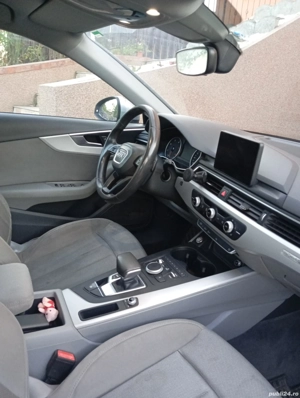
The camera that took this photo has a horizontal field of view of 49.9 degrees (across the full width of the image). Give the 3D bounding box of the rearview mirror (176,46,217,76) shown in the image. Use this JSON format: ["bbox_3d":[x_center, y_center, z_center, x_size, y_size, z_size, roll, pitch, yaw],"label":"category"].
[{"bbox_3d":[0.104,-0.325,0.765,0.038,0.064,0.228,-6,22,-10],"label":"rearview mirror"}]

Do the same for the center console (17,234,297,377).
[{"bbox_3d":[0.001,0.281,0.940,0.780,0.260,0.240,-7,22,-23],"label":"center console"}]

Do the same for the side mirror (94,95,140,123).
[{"bbox_3d":[-0.166,-0.448,1.623,0.135,0.133,0.220,-15,26,-37],"label":"side mirror"}]

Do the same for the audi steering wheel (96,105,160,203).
[{"bbox_3d":[-0.079,-0.160,1.165,0.085,0.370,0.370,19,10,-32],"label":"audi steering wheel"}]

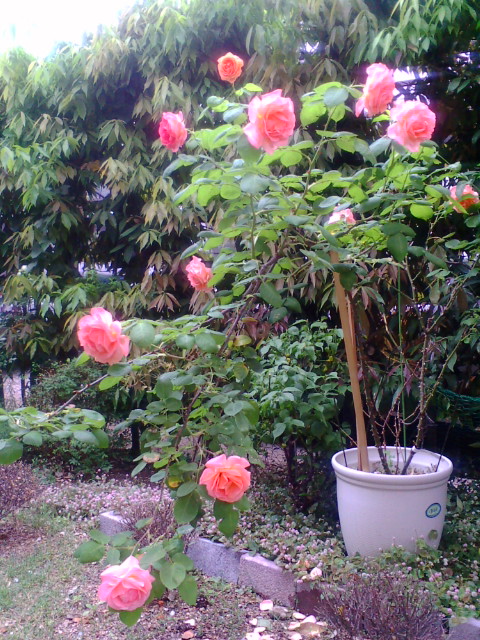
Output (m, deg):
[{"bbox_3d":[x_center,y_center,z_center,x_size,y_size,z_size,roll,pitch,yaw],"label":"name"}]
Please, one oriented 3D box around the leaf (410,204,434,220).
[{"bbox_3d":[0.485,-0.286,1.720,0.059,0.052,0.012,-7,42,17],"label":"leaf"}]

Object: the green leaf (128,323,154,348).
[{"bbox_3d":[-0.223,0.035,1.470,0.056,0.066,0.014,-4,-29,-9],"label":"green leaf"}]

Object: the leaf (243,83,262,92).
[{"bbox_3d":[0.031,-0.575,1.600,0.049,0.010,0.032,16,-21,-5],"label":"leaf"}]

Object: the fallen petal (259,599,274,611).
[{"bbox_3d":[0.079,0.847,1.920,0.038,0.018,0.034,0,3,0],"label":"fallen petal"}]

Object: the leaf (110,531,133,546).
[{"bbox_3d":[-0.258,0.476,1.410,0.047,0.034,0.030,0,3,0],"label":"leaf"}]

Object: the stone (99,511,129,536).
[{"bbox_3d":[-0.436,0.800,2.440,0.210,0.100,0.060,2,3,43],"label":"stone"}]

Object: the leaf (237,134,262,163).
[{"bbox_3d":[0.025,-0.445,1.680,0.066,0.070,0.025,0,2,3],"label":"leaf"}]

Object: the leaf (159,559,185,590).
[{"bbox_3d":[-0.157,0.599,1.520,0.059,0.013,0.073,6,43,-4],"label":"leaf"}]

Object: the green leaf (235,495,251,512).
[{"bbox_3d":[0.004,0.432,1.540,0.042,0.044,0.025,0,2,0],"label":"green leaf"}]

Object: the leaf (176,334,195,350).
[{"bbox_3d":[-0.135,0.056,1.620,0.045,0.049,0.012,-4,-37,-5],"label":"leaf"}]

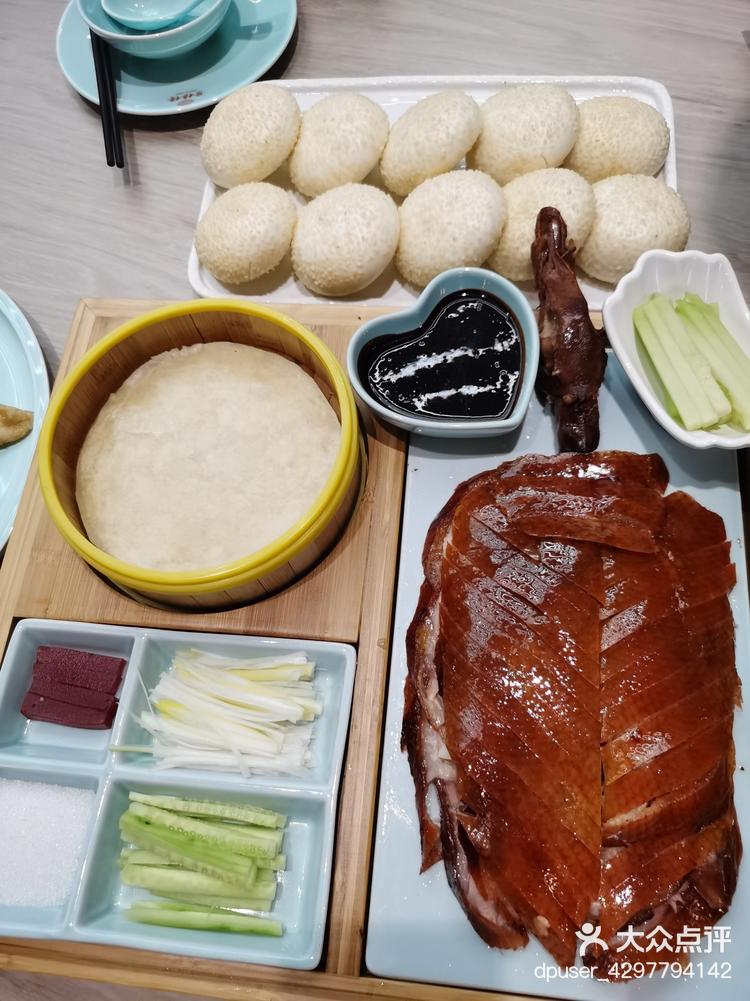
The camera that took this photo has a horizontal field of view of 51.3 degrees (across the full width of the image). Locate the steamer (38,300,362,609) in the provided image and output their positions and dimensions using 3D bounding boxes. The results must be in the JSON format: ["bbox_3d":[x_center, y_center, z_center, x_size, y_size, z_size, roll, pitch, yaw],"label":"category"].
[{"bbox_3d":[-0.096,-0.027,0.450,0.178,0.061,0.178,0,66,5],"label":"steamer"}]

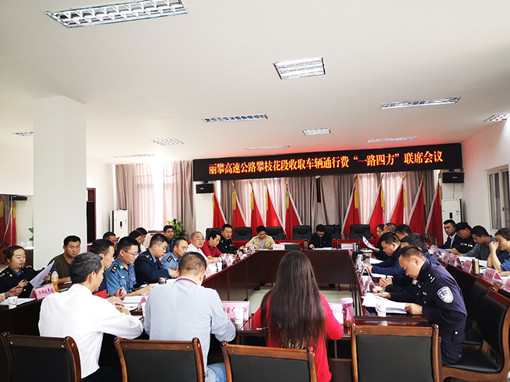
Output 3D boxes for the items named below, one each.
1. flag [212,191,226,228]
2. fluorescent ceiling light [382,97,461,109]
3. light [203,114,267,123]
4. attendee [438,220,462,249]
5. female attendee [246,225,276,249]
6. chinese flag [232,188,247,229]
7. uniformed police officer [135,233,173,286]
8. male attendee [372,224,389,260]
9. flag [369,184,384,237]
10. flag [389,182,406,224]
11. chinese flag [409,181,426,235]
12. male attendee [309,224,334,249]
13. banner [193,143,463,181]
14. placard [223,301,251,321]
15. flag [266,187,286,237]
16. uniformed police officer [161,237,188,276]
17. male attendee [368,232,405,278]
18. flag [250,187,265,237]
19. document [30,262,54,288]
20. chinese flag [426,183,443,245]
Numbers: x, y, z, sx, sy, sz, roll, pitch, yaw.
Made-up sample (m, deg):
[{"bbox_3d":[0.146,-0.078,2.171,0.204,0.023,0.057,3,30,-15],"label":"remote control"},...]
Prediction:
[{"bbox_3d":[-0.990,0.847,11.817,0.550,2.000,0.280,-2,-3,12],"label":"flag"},{"bbox_3d":[2.880,-1.553,6.938,1.220,0.070,0.330,-2,-3,12],"label":"fluorescent ceiling light"},{"bbox_3d":[-0.386,-1.420,7.665,1.220,0.070,0.320,-2,-3,12],"label":"light"},{"bbox_3d":[3.552,1.163,7.118,0.650,1.290,0.532,-1,-3,-11],"label":"attendee"},{"bbox_3d":[0.142,1.326,8.142,0.580,1.230,0.700,-2,-3,12],"label":"female attendee"},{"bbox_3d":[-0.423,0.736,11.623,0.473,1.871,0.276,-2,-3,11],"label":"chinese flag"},{"bbox_3d":[-1.094,1.150,4.572,0.670,1.290,0.512,-2,-3,11],"label":"uniformed police officer"},{"bbox_3d":[2.019,1.115,6.021,0.720,1.200,0.480,-2,-3,6],"label":"male attendee"},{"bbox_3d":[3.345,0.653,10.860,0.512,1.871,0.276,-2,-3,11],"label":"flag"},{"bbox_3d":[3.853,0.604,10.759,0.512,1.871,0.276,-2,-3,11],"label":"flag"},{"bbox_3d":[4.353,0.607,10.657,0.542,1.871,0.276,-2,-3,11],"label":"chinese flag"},{"bbox_3d":[1.292,1.220,7.570,0.520,1.190,0.720,-2,-3,12],"label":"male attendee"},{"bbox_3d":[1.881,-0.776,11.583,7.683,0.690,0.138,-2,-3,11],"label":"banner"},{"bbox_3d":[-0.158,0.893,2.979,0.240,0.118,0.090,-2,-3,12],"label":"placard"},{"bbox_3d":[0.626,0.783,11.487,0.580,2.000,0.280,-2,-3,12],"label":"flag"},{"bbox_3d":[-0.918,1.210,5.126,0.750,1.230,0.520,-3,-3,29],"label":"uniformed police officer"},{"bbox_3d":[1.760,1.121,4.701,0.780,1.230,0.520,-2,-3,6],"label":"male attendee"},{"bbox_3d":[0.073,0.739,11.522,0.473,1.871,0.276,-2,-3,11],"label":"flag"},{"bbox_3d":[-1.930,0.769,3.620,0.020,0.265,0.200,36,-33,7],"label":"document"},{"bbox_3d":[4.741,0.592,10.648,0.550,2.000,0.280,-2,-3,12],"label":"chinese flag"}]

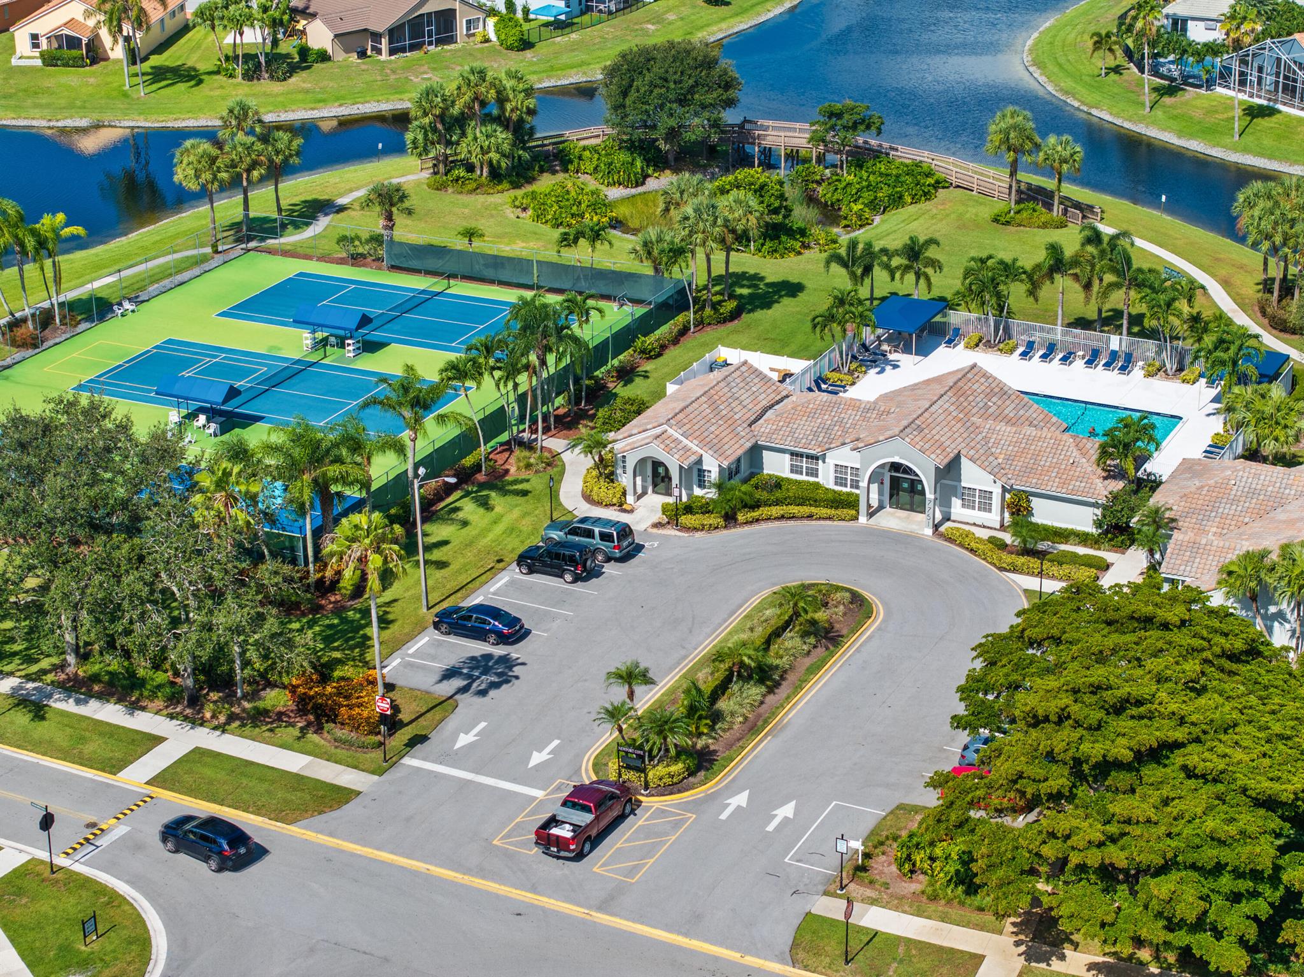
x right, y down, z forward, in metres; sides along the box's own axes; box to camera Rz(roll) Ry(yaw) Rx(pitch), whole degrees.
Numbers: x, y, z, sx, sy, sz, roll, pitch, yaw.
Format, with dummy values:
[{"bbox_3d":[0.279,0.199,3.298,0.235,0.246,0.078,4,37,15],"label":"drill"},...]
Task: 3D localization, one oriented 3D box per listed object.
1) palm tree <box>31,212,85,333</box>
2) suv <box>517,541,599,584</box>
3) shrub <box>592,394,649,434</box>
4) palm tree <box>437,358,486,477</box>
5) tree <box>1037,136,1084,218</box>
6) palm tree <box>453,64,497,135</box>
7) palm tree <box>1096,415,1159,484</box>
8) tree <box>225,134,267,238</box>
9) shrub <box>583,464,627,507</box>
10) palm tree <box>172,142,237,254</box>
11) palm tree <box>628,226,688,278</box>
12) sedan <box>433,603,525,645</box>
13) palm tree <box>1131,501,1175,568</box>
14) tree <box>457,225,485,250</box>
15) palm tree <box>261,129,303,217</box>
[{"bbox_3d":[-40.352,-14.995,180.380,3.788,8.093,3.788,-1,22,0],"label":"palm tree"},{"bbox_3d":[-5.103,3.724,140.009,4.430,1.790,1.830,10,25,25],"label":"suv"},{"bbox_3d":[-1.413,-4.548,160.799,2.900,1.600,3.200,10,25,24],"label":"shrub"},{"bbox_3d":[-10.818,-4.052,153.132,2.900,7.300,2.900,-2,22,-4],"label":"palm tree"},{"bbox_3d":[30.978,-23.509,200.361,3.400,6.710,3.400,10,25,24],"label":"tree"},{"bbox_3d":[-14.011,-29.500,212.395,3.956,9.573,3.956,-1,22,0],"label":"palm tree"},{"bbox_3d":[26.768,-1.666,148.725,3.716,5.508,3.716,-1,22,0],"label":"palm tree"},{"bbox_3d":[-30.578,-22.751,198.974,3.200,7.800,3.200,-4,23,-8],"label":"tree"},{"bbox_3d":[-2.721,-0.174,151.939,2.600,1.240,2.900,-1,22,0],"label":"shrub"},{"bbox_3d":[-33.052,-21.732,195.688,4.498,8.604,4.498,-1,22,0],"label":"palm tree"},{"bbox_3d":[0.272,-15.944,184.819,3.962,5.148,3.962,-1,22,0],"label":"palm tree"},{"bbox_3d":[-8.661,6.667,133.303,4.860,1.460,1.850,10,25,24],"label":"sedan"},{"bbox_3d":[26.440,2.575,139.129,2.400,3.950,2.400,4,23,11],"label":"palm tree"},{"bbox_3d":[-13.007,-17.218,190.337,2.050,3.640,2.050,10,25,24],"label":"tree"},{"bbox_3d":[-28.157,-23.789,202.289,3.100,7.540,3.100,-1,22,0],"label":"palm tree"}]

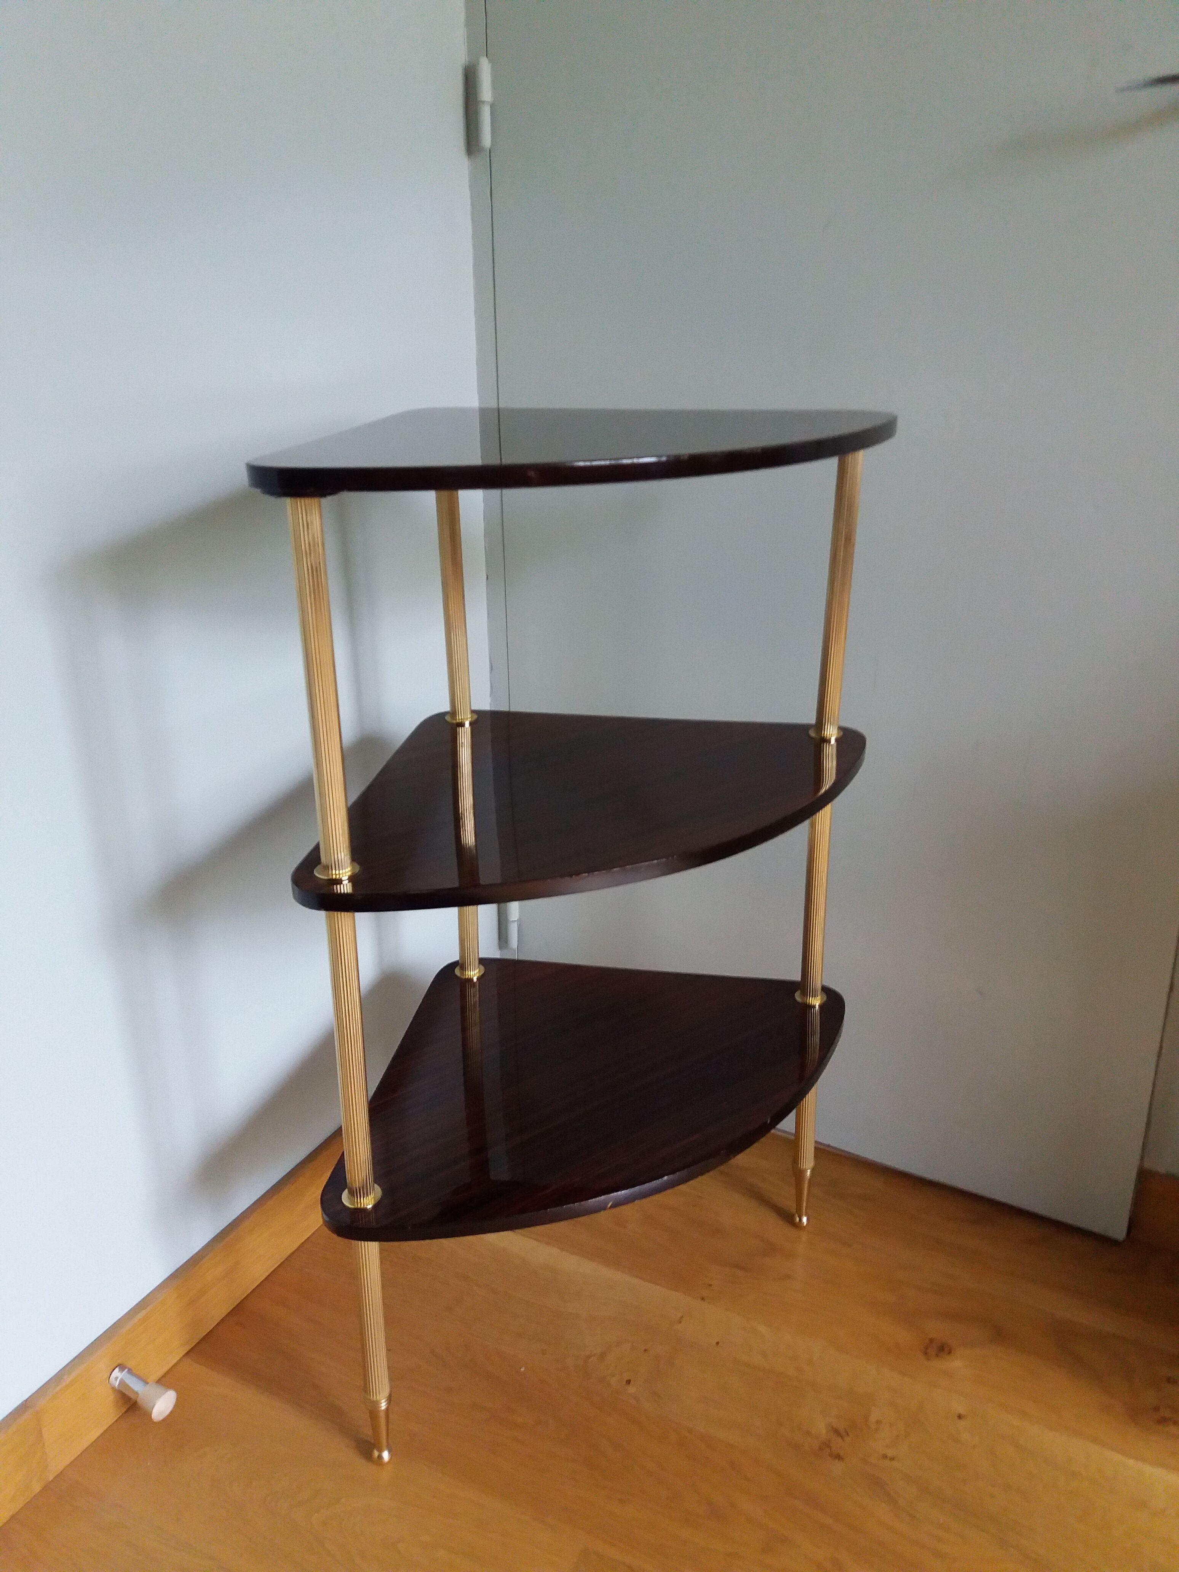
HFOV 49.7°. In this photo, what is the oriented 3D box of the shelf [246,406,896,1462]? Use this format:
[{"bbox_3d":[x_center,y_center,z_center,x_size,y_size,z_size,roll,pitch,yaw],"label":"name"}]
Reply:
[{"bbox_3d":[-0.026,0.105,1.087,0.536,0.798,0.379,-15,25,-34],"label":"shelf"}]

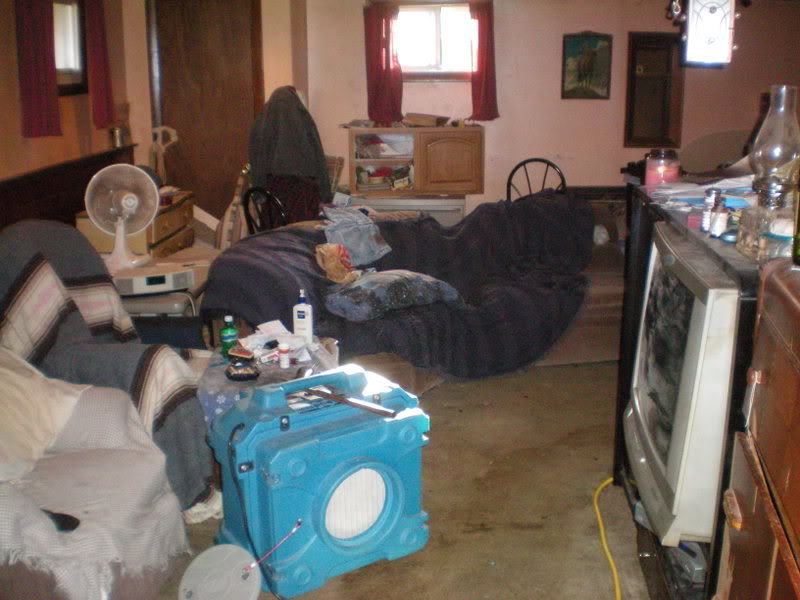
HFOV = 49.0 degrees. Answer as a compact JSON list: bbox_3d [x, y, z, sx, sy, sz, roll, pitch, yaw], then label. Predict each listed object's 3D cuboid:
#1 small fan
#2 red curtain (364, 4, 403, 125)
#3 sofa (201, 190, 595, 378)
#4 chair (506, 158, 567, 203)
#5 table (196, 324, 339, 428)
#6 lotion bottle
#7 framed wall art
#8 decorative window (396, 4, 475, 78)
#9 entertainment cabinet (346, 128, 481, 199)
[{"bbox_3d":[-1.453,-0.427,4.599,0.390,0.520,0.260,-7,14,-27],"label":"small fan"},{"bbox_3d":[-0.130,-1.793,6.700,0.300,0.910,0.090,0,13,0],"label":"red curtain"},{"bbox_3d":[0.002,-0.138,5.025,2.100,0.860,0.950,3,13,12],"label":"sofa"},{"bbox_3d":[0.956,-0.430,6.002,0.440,1.000,0.480,0,13,0],"label":"chair"},{"bbox_3d":[-0.460,0.440,3.277,0.500,0.500,0.600,0,13,0],"label":"table"},{"bbox_3d":[-0.386,0.064,3.510,0.078,0.225,0.050,0,13,-2],"label":"lotion bottle"},{"bbox_3d":[1.435,-1.796,6.755,0.385,0.515,0.030,0,13,0],"label":"framed wall art"},{"bbox_3d":[0.256,-1.968,6.712,0.680,0.570,0.090,0,13,0],"label":"decorative window"},{"bbox_3d":[0.119,-1.073,6.718,1.020,0.520,0.420,0,13,0],"label":"entertainment cabinet"}]

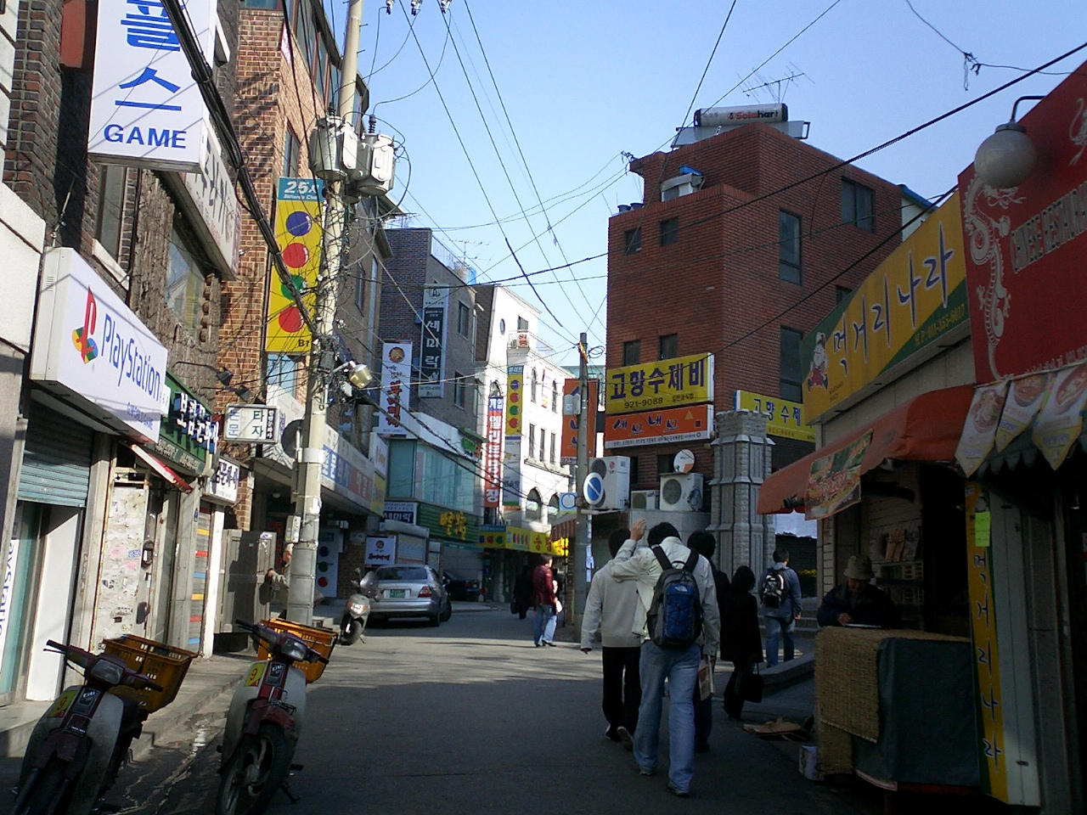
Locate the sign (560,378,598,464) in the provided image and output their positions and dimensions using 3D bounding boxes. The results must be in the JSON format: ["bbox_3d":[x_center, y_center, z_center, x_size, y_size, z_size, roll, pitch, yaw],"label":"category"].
[{"bbox_3d":[0.814,0.331,25.899,0.739,1.908,0.200,1,-9,8],"label":"sign"}]

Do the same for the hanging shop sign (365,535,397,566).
[{"bbox_3d":[-4.427,3.928,31.797,0.800,0.780,0.220,1,-11,7],"label":"hanging shop sign"}]

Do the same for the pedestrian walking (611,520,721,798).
[{"bbox_3d":[0.822,1.627,7.840,0.680,1.750,0.660,2,-9,-2],"label":"pedestrian walking"}]

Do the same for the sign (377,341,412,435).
[{"bbox_3d":[-4.163,-0.513,32.642,0.800,2.630,0.220,1,-11,7],"label":"sign"}]

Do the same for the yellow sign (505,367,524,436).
[{"bbox_3d":[-1.122,-0.262,46.622,0.645,2.802,0.250,0,-9,12],"label":"yellow sign"}]

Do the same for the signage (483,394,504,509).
[{"bbox_3d":[-1.939,1.692,44.961,0.630,4.320,0.200,0,-11,8],"label":"signage"}]

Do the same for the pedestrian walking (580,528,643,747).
[{"bbox_3d":[0.584,1.885,9.570,0.560,1.730,0.450,2,-11,-2],"label":"pedestrian walking"}]

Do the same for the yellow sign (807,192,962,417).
[{"bbox_3d":[2.782,-0.625,9.584,0.240,0.878,4.603,2,-9,0],"label":"yellow sign"}]

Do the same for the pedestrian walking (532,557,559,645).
[{"bbox_3d":[0.062,3.538,21.434,0.440,1.680,0.460,6,-10,-25],"label":"pedestrian walking"}]

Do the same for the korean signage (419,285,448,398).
[{"bbox_3d":[-3.715,-2.221,39.649,0.818,3.869,0.300,1,-9,8],"label":"korean signage"}]

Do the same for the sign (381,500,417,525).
[{"bbox_3d":[-4.583,3.353,36.995,1.200,0.860,0.200,-1,-11,14],"label":"sign"}]

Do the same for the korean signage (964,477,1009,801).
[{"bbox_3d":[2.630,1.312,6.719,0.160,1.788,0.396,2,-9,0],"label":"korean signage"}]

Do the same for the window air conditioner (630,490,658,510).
[{"bbox_3d":[2.166,1.983,24.592,0.555,0.439,0.240,-6,-12,39],"label":"window air conditioner"}]

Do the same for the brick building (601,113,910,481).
[{"bbox_3d":[5.296,-0.206,28.775,7.500,11.900,3.900,12,-14,-42],"label":"brick building"}]

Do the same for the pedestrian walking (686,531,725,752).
[{"bbox_3d":[1.270,1.900,9.470,0.500,1.740,0.420,1,-11,3],"label":"pedestrian walking"}]

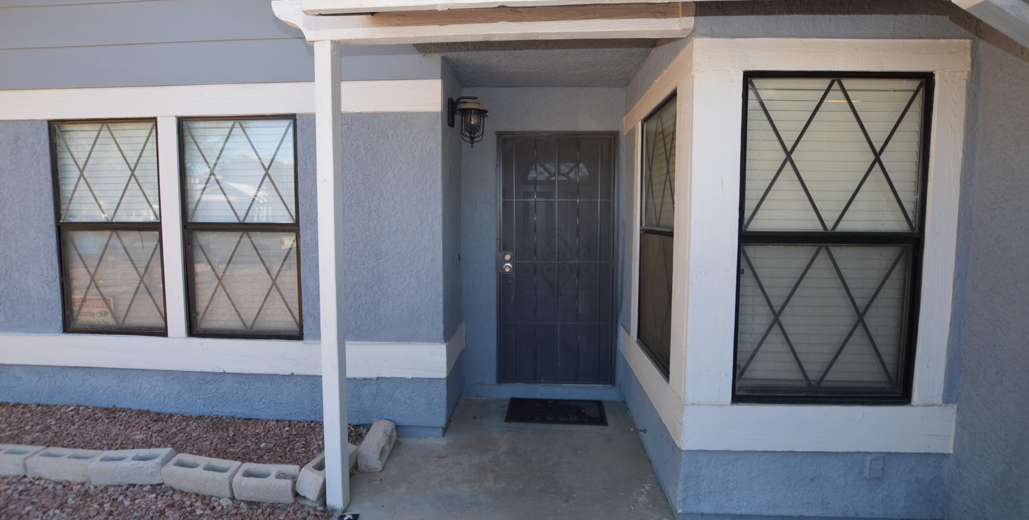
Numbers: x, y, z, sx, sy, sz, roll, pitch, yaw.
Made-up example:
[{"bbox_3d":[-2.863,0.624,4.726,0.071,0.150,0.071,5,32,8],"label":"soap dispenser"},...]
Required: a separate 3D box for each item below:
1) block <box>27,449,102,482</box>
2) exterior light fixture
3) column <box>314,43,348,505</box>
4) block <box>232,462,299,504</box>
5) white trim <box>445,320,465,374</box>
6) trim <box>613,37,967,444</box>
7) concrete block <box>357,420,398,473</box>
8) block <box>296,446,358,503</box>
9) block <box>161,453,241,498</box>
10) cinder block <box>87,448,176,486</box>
[{"bbox_3d":[-2.726,1.252,2.615,0.394,0.145,0.115,1,7,4],"label":"block"},{"bbox_3d":[-0.329,-1.028,3.184,0.285,0.375,0.235,0,4,4],"label":"exterior light fixture"},{"bbox_3d":[-0.923,0.114,2.186,0.090,2.370,0.090,0,4,4],"label":"column"},{"bbox_3d":[-1.393,1.262,2.426,0.325,0.145,0.115,1,9,-1],"label":"block"},{"bbox_3d":[-0.469,0.674,3.314,0.040,0.240,0.710,0,4,4],"label":"white trim"},{"bbox_3d":[1.454,-0.092,2.716,1.220,1.900,1.560,0,4,4],"label":"trim"},{"bbox_3d":[-0.880,1.200,2.770,0.138,0.119,0.394,1,4,-4],"label":"concrete block"},{"bbox_3d":[-1.067,1.222,2.506,0.105,0.140,0.394,15,0,10],"label":"block"},{"bbox_3d":[-1.809,1.260,2.501,0.395,0.145,0.115,3,9,5],"label":"block"},{"bbox_3d":[-2.299,1.249,2.585,0.393,0.145,0.115,0,7,-6],"label":"cinder block"}]

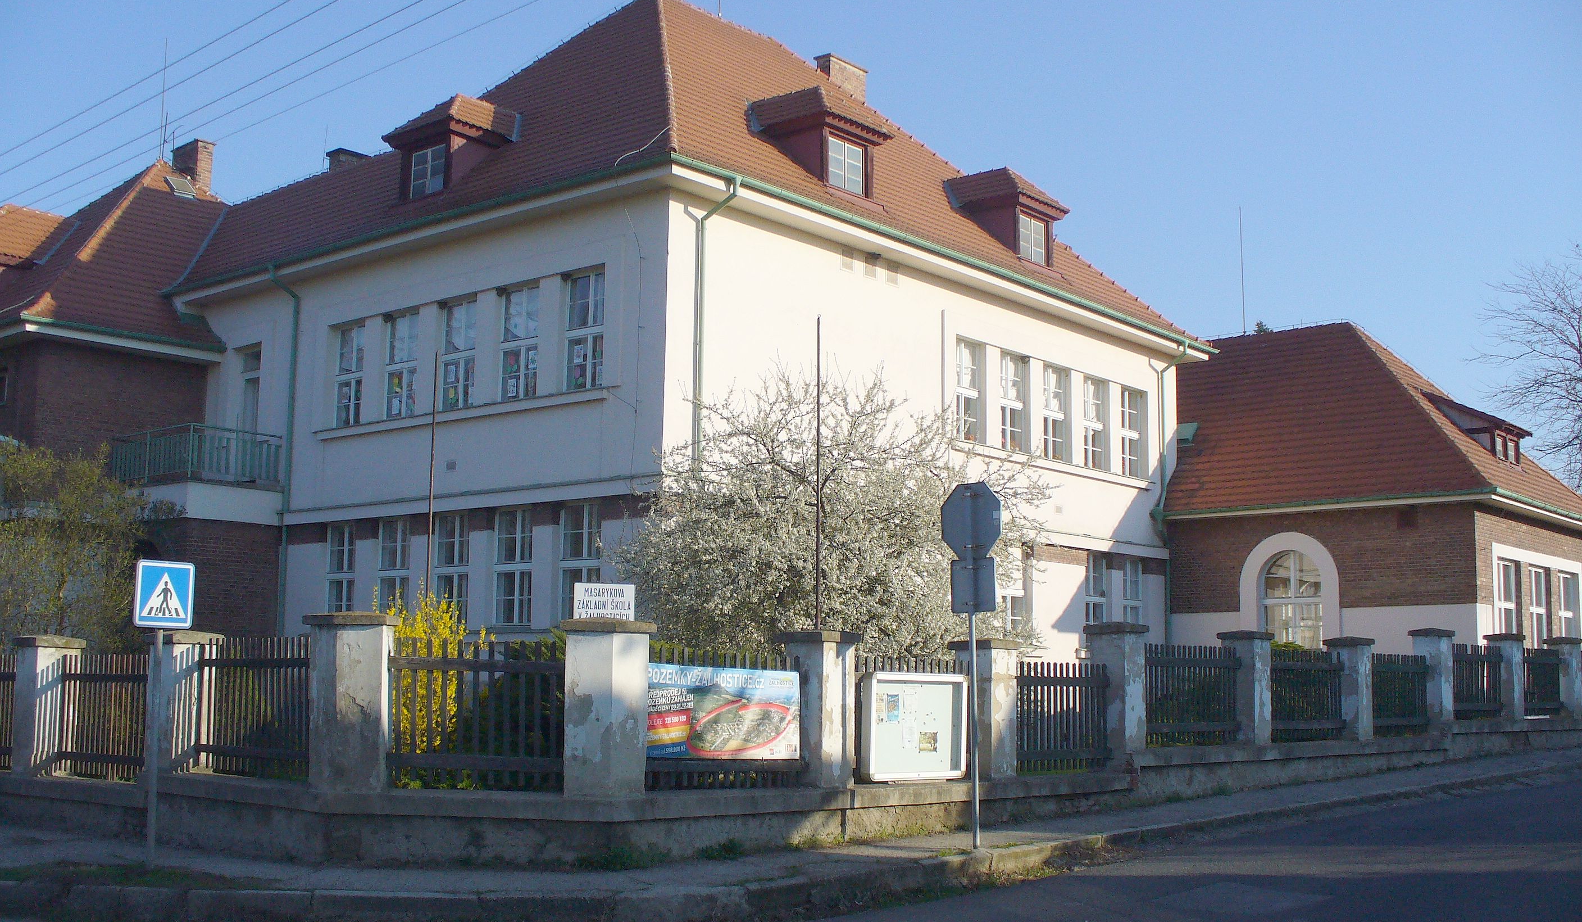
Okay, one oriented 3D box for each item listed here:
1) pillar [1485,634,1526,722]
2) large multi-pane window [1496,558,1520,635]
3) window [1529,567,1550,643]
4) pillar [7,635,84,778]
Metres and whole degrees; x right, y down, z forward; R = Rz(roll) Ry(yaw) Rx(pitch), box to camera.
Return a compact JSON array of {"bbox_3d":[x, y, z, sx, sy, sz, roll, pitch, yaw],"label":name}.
[{"bbox_3d":[12.154,3.675,28.881,0.540,1.447,0.540,-6,-10,40],"label":"pillar"},{"bbox_3d":[14.682,2.974,34.826,0.170,1.908,1.463,-6,-10,40],"label":"large multi-pane window"},{"bbox_3d":[16.004,3.244,36.379,0.170,1.833,1.436,-6,-10,40],"label":"window"},{"bbox_3d":[-7.301,2.401,16.701,0.510,1.360,0.510,-6,-10,40],"label":"pillar"}]

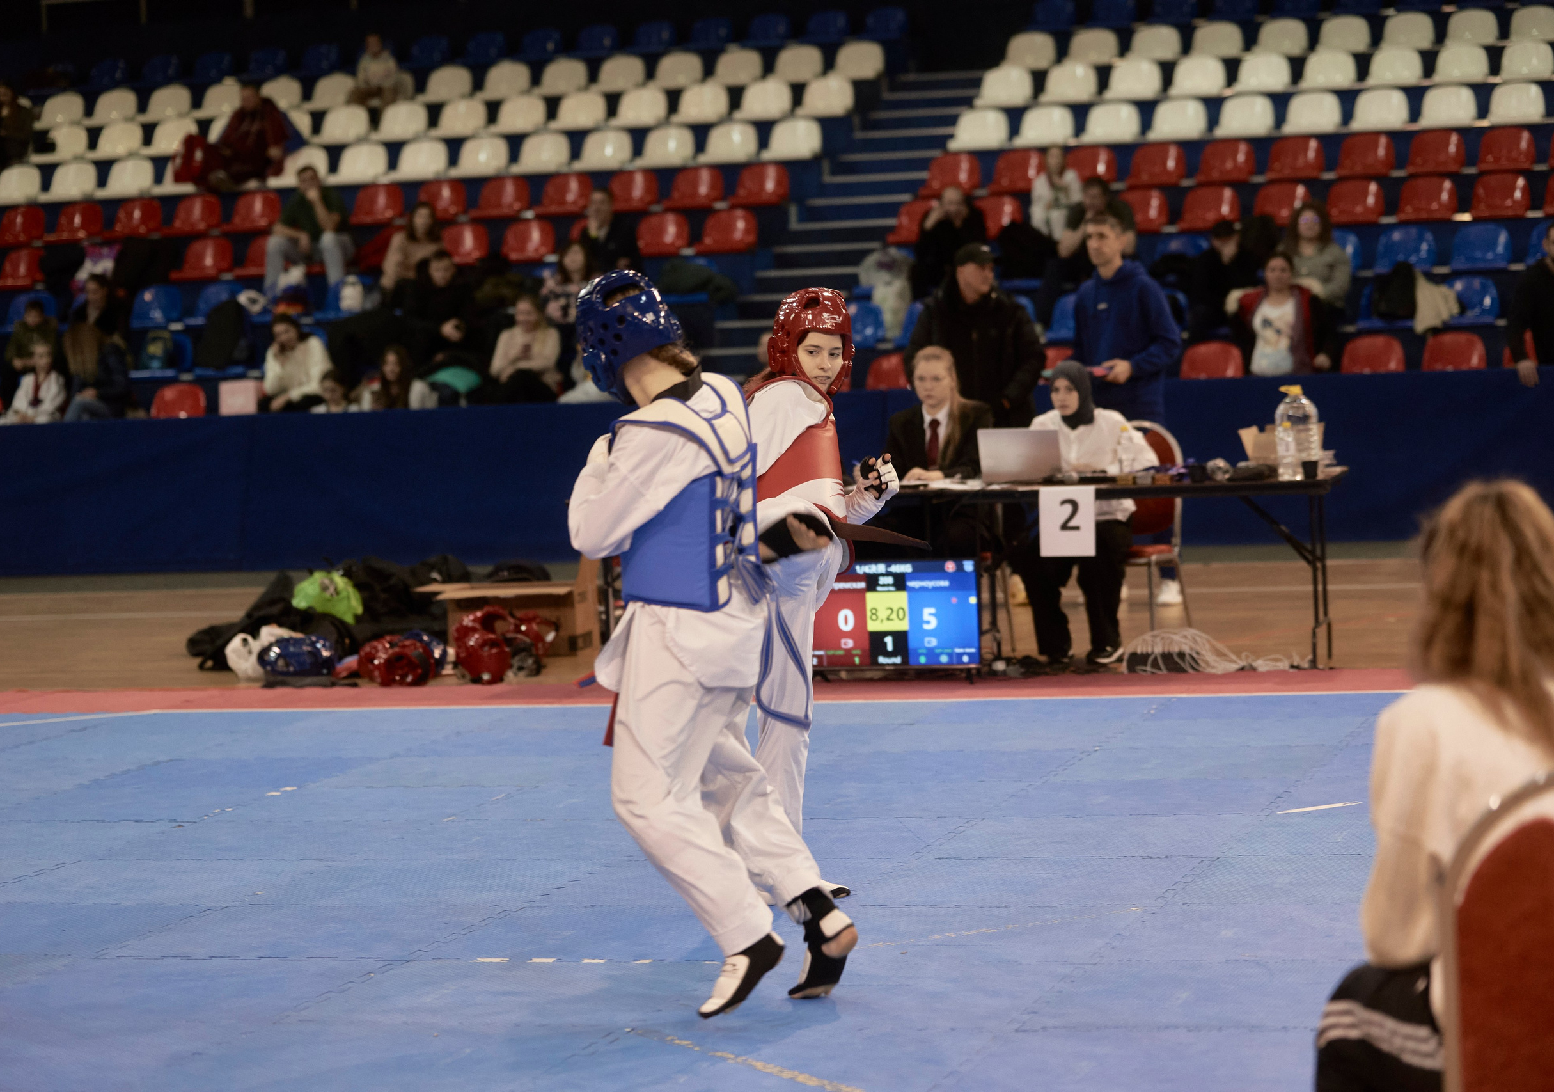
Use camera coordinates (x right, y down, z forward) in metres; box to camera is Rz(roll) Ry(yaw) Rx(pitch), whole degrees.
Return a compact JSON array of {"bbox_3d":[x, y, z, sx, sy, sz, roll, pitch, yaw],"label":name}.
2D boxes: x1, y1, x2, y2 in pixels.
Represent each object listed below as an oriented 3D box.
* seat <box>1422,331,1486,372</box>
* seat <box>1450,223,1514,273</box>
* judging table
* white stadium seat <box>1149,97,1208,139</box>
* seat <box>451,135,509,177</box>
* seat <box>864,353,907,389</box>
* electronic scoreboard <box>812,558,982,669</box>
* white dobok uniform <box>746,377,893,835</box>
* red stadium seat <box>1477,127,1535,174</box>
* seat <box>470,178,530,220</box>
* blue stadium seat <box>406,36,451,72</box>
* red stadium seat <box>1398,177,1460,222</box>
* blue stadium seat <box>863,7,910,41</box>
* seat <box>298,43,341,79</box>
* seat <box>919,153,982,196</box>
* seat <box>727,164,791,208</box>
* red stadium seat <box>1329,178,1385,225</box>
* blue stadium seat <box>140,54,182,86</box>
[{"bbox_3d":[4.017,-1.118,24.277,0.400,0.330,0.390,-1,4,15],"label":"seat"},{"bbox_3d":[4.422,-1.866,25.647,0.400,0.310,0.350,-2,4,15],"label":"seat"},{"bbox_3d":[1.327,0.090,16.028,1.690,0.740,0.750,-1,4,16],"label":"judging table"},{"bbox_3d":[2.637,-2.822,27.043,0.360,0.287,0.330,-2,4,16],"label":"white stadium seat"},{"bbox_3d":[-2.173,-2.833,29.806,0.400,0.300,0.380,-2,4,15],"label":"seat"},{"bbox_3d":[0.687,-0.978,24.322,0.400,0.300,0.380,-2,4,15],"label":"seat"},{"bbox_3d":[0.412,0.258,15.689,0.730,0.420,0.090,-1,4,16],"label":"electronic scoreboard"},{"bbox_3d":[0.087,0.238,10.950,0.450,1.340,0.470,-1,4,18],"label":"white dobok uniform"},{"bbox_3d":[4.884,-2.644,27.413,0.400,0.310,0.350,-2,4,15],"label":"red stadium seat"},{"bbox_3d":[-1.945,-2.434,28.804,0.400,0.300,0.380,-2,4,15],"label":"seat"},{"bbox_3d":[-3.001,-4.188,34.802,0.390,0.310,0.370,-1,4,16],"label":"blue stadium seat"},{"bbox_3d":[4.413,-2.352,27.762,0.390,0.310,0.370,-1,4,16],"label":"red stadium seat"},{"bbox_3d":[0.860,-4.121,32.356,0.400,0.310,0.350,-2,4,15],"label":"blue stadium seat"},{"bbox_3d":[-3.692,-3.875,32.818,0.390,0.302,0.365,-1,4,16],"label":"seat"},{"bbox_3d":[1.206,-2.575,28.448,0.400,0.310,0.350,-2,4,15],"label":"seat"},{"bbox_3d":[-0.133,-2.471,28.058,0.390,0.302,0.365,-1,4,16],"label":"seat"},{"bbox_3d":[3.838,-2.282,27.257,0.395,0.310,0.380,-1,3,15],"label":"red stadium seat"},{"bbox_3d":[-5.016,-3.826,33.198,0.390,0.302,0.365,-1,4,16],"label":"blue stadium seat"}]

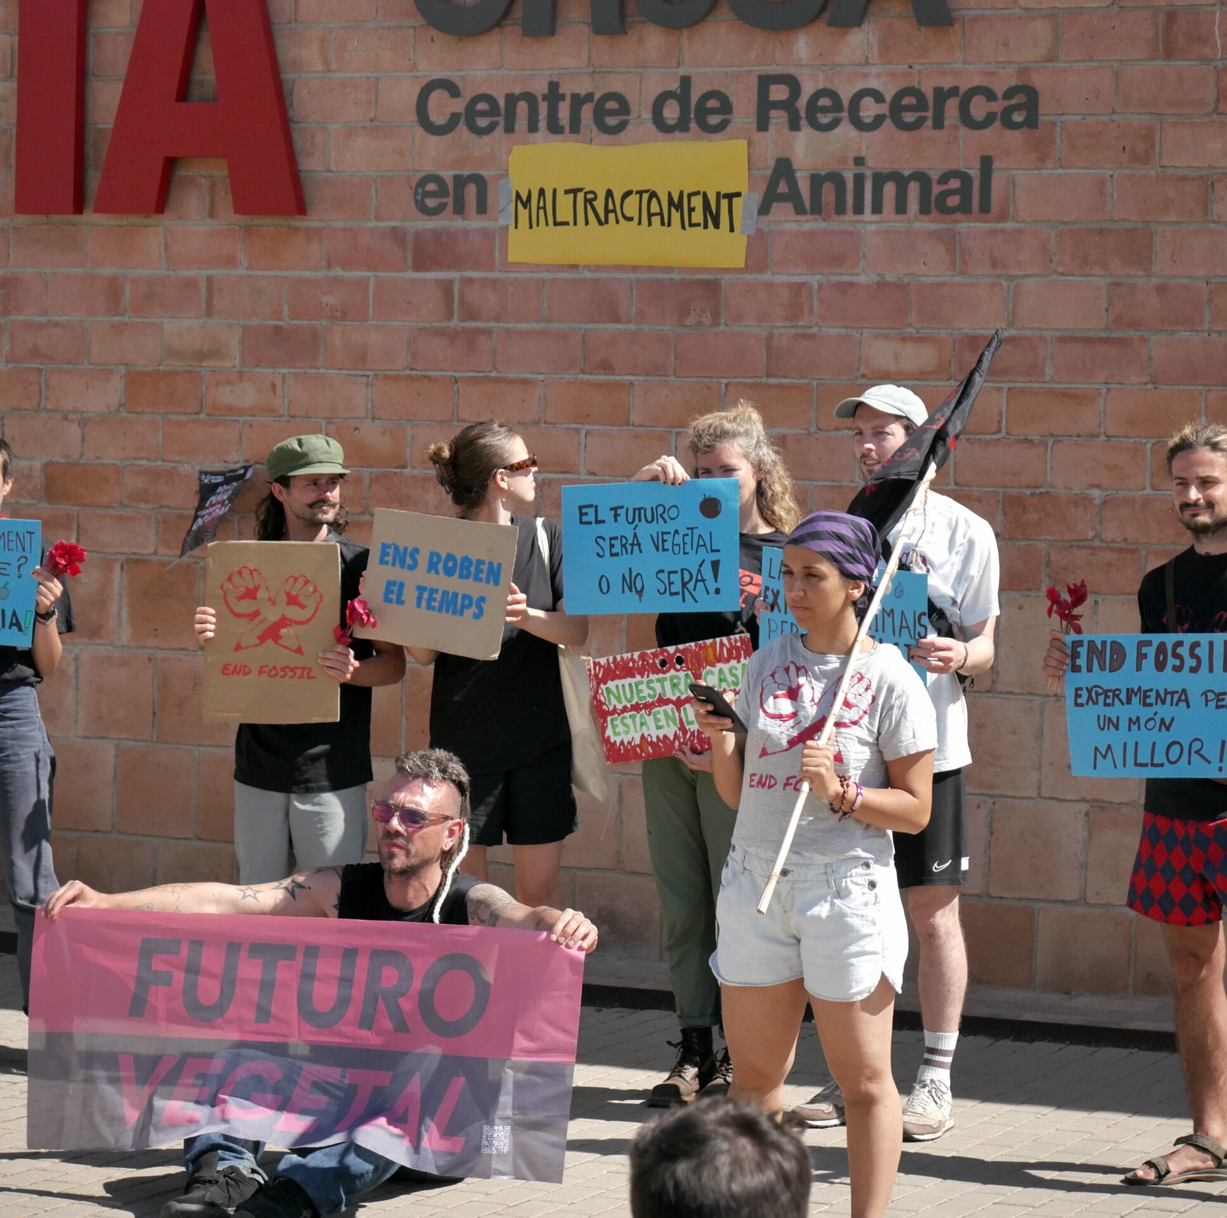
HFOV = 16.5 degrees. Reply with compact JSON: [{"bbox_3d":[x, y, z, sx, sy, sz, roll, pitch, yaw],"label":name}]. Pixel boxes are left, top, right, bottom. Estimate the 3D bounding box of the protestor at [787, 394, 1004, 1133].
[{"bbox_3d":[0.699,0.365,10.465,0.540,1.840,0.430,3,3,30],"label":"protestor"}]

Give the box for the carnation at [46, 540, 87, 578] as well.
[{"bbox_3d":[-1.429,-0.129,11.023,0.105,0.105,0.095,2,2,10],"label":"carnation"}]

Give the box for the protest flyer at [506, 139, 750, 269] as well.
[{"bbox_3d":[0.039,-1.207,12.596,0.788,0.362,0.015,3,2,26],"label":"protest flyer"}]

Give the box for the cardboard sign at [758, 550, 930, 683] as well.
[{"bbox_3d":[0.561,0.028,10.239,0.420,0.310,0.015,5,2,18],"label":"cardboard sign"}]

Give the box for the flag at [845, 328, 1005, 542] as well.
[{"bbox_3d":[0.631,-0.349,8.483,0.180,0.470,0.150,21,-9,11],"label":"flag"}]

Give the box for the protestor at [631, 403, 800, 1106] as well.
[{"bbox_3d":[0.260,0.372,10.756,0.500,1.781,0.450,2,2,20],"label":"protestor"}]

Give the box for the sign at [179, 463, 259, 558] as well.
[{"bbox_3d":[-1.238,-0.310,13.231,0.270,0.286,0.060,3,2,26],"label":"sign"}]

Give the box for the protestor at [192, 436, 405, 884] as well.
[{"bbox_3d":[-0.816,0.394,10.938,0.530,1.674,0.430,2,2,7],"label":"protestor"}]

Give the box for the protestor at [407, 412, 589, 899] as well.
[{"bbox_3d":[-0.308,0.384,10.866,0.540,1.727,0.450,2,2,4],"label":"protestor"}]

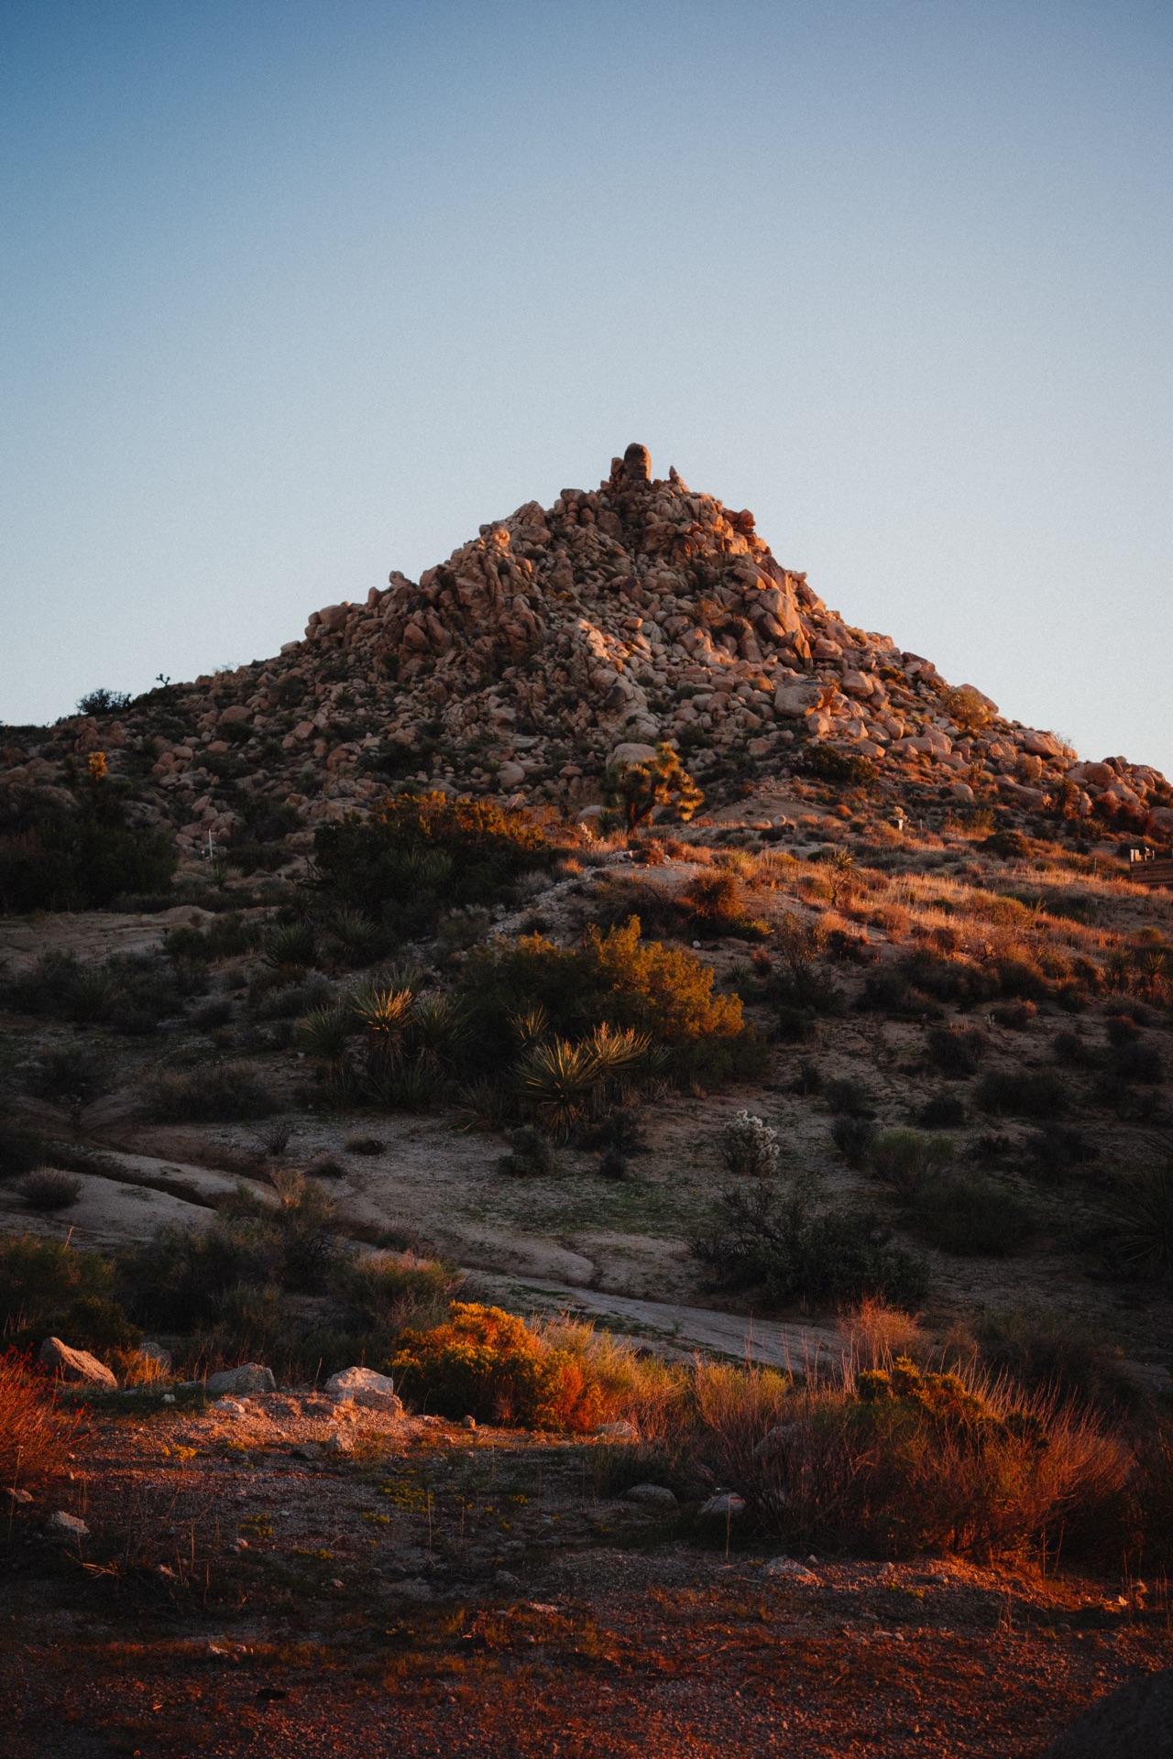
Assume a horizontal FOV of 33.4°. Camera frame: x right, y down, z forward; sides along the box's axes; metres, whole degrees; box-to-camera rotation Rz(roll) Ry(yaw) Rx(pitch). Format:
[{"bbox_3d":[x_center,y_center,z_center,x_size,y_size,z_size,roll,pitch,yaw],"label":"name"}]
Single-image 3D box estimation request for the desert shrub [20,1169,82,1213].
[{"bbox_3d":[-5.343,3.106,19.500,0.617,0.395,0.586,0,-2,0],"label":"desert shrub"}]

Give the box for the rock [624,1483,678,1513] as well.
[{"bbox_3d":[0.182,1.740,5.500,0.155,0.064,0.116,0,-2,0],"label":"rock"}]

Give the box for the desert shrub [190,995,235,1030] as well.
[{"bbox_3d":[-6.111,2.194,32.000,0.698,0.585,0.698,0,-2,0],"label":"desert shrub"}]

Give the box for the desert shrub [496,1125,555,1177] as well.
[{"bbox_3d":[-0.596,2.743,19.700,0.610,0.513,0.579,0,0,0],"label":"desert shrub"}]

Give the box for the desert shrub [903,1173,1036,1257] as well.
[{"bbox_3d":[3.624,3.174,18.500,1.262,0.794,1.136,0,-2,0],"label":"desert shrub"}]

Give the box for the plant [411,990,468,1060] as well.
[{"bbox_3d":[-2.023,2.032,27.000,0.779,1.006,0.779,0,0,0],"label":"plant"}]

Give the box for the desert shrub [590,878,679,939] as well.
[{"bbox_3d":[1.078,0.605,42.000,1.920,1.299,1.632,0,-2,0],"label":"desert shrub"}]

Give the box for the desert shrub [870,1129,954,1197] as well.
[{"bbox_3d":[3.277,2.861,19.700,0.845,0.658,0.761,0,-2,0],"label":"desert shrub"}]

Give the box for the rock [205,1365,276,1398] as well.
[{"bbox_3d":[-1.362,1.974,7.700,0.276,0.120,0.193,0,-2,0],"label":"rock"}]

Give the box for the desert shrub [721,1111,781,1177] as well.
[{"bbox_3d":[2.144,3.452,25.500,0.771,0.861,0.694,0,-1,0],"label":"desert shrub"}]

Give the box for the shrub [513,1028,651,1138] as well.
[{"bbox_3d":[-0.025,2.421,23.500,1.637,1.282,1.309,0,-2,0],"label":"shrub"}]

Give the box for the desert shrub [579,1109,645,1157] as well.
[{"bbox_3d":[0.348,3.558,27.500,0.967,0.677,0.822,0,-1,0],"label":"desert shrub"}]

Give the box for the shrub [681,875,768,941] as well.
[{"bbox_3d":[2.954,0.591,42.000,1.832,1.447,1.649,0,-2,0],"label":"shrub"}]

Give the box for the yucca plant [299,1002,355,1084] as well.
[{"bbox_3d":[-3.457,2.194,26.000,0.732,1.115,0.732,0,-2,0],"label":"yucca plant"}]

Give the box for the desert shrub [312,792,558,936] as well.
[{"bbox_3d":[-3.869,-0.387,50.000,6.261,3.692,4.695,0,-1,0],"label":"desert shrub"}]

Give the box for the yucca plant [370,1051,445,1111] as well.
[{"bbox_3d":[-2.835,3.194,31.000,1.178,0.959,1.119,0,-1,0],"label":"yucca plant"}]

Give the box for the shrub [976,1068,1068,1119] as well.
[{"bbox_3d":[5.566,2.742,25.000,1.178,0.650,0.943,0,0,0],"label":"shrub"}]

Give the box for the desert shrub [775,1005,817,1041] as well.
[{"bbox_3d":[2.994,2.058,28.000,0.591,0.524,0.561,0,-2,0],"label":"desert shrub"}]

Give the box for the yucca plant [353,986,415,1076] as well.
[{"bbox_3d":[-2.698,2.048,26.000,0.823,1.262,0.823,0,-2,0],"label":"yucca plant"}]

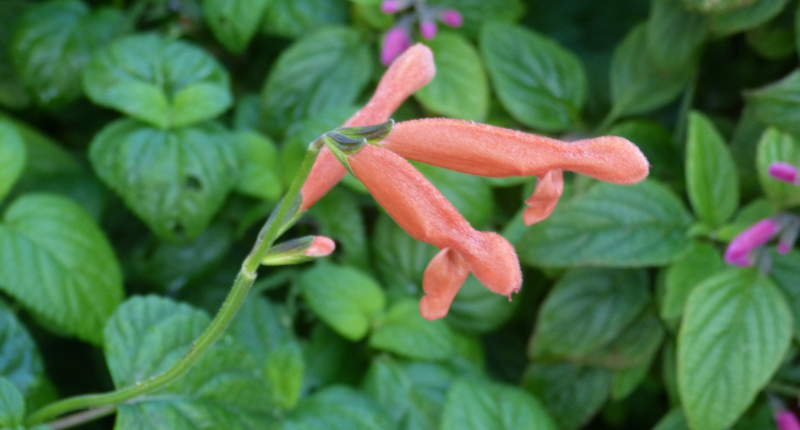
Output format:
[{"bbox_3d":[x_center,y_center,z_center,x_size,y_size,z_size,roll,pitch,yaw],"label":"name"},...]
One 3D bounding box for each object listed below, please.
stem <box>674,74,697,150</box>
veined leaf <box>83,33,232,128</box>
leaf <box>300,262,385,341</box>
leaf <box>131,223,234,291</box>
[{"bbox_3d":[0.064,-0.023,0.532,0.002,0.018,0.002,11,12,2],"label":"stem"},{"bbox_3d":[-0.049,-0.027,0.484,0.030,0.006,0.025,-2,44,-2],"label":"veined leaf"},{"bbox_3d":[-0.014,0.021,0.570,0.023,0.006,0.016,39,69,22],"label":"leaf"},{"bbox_3d":[-0.058,0.010,0.630,0.029,0.007,0.022,-29,60,-31],"label":"leaf"}]

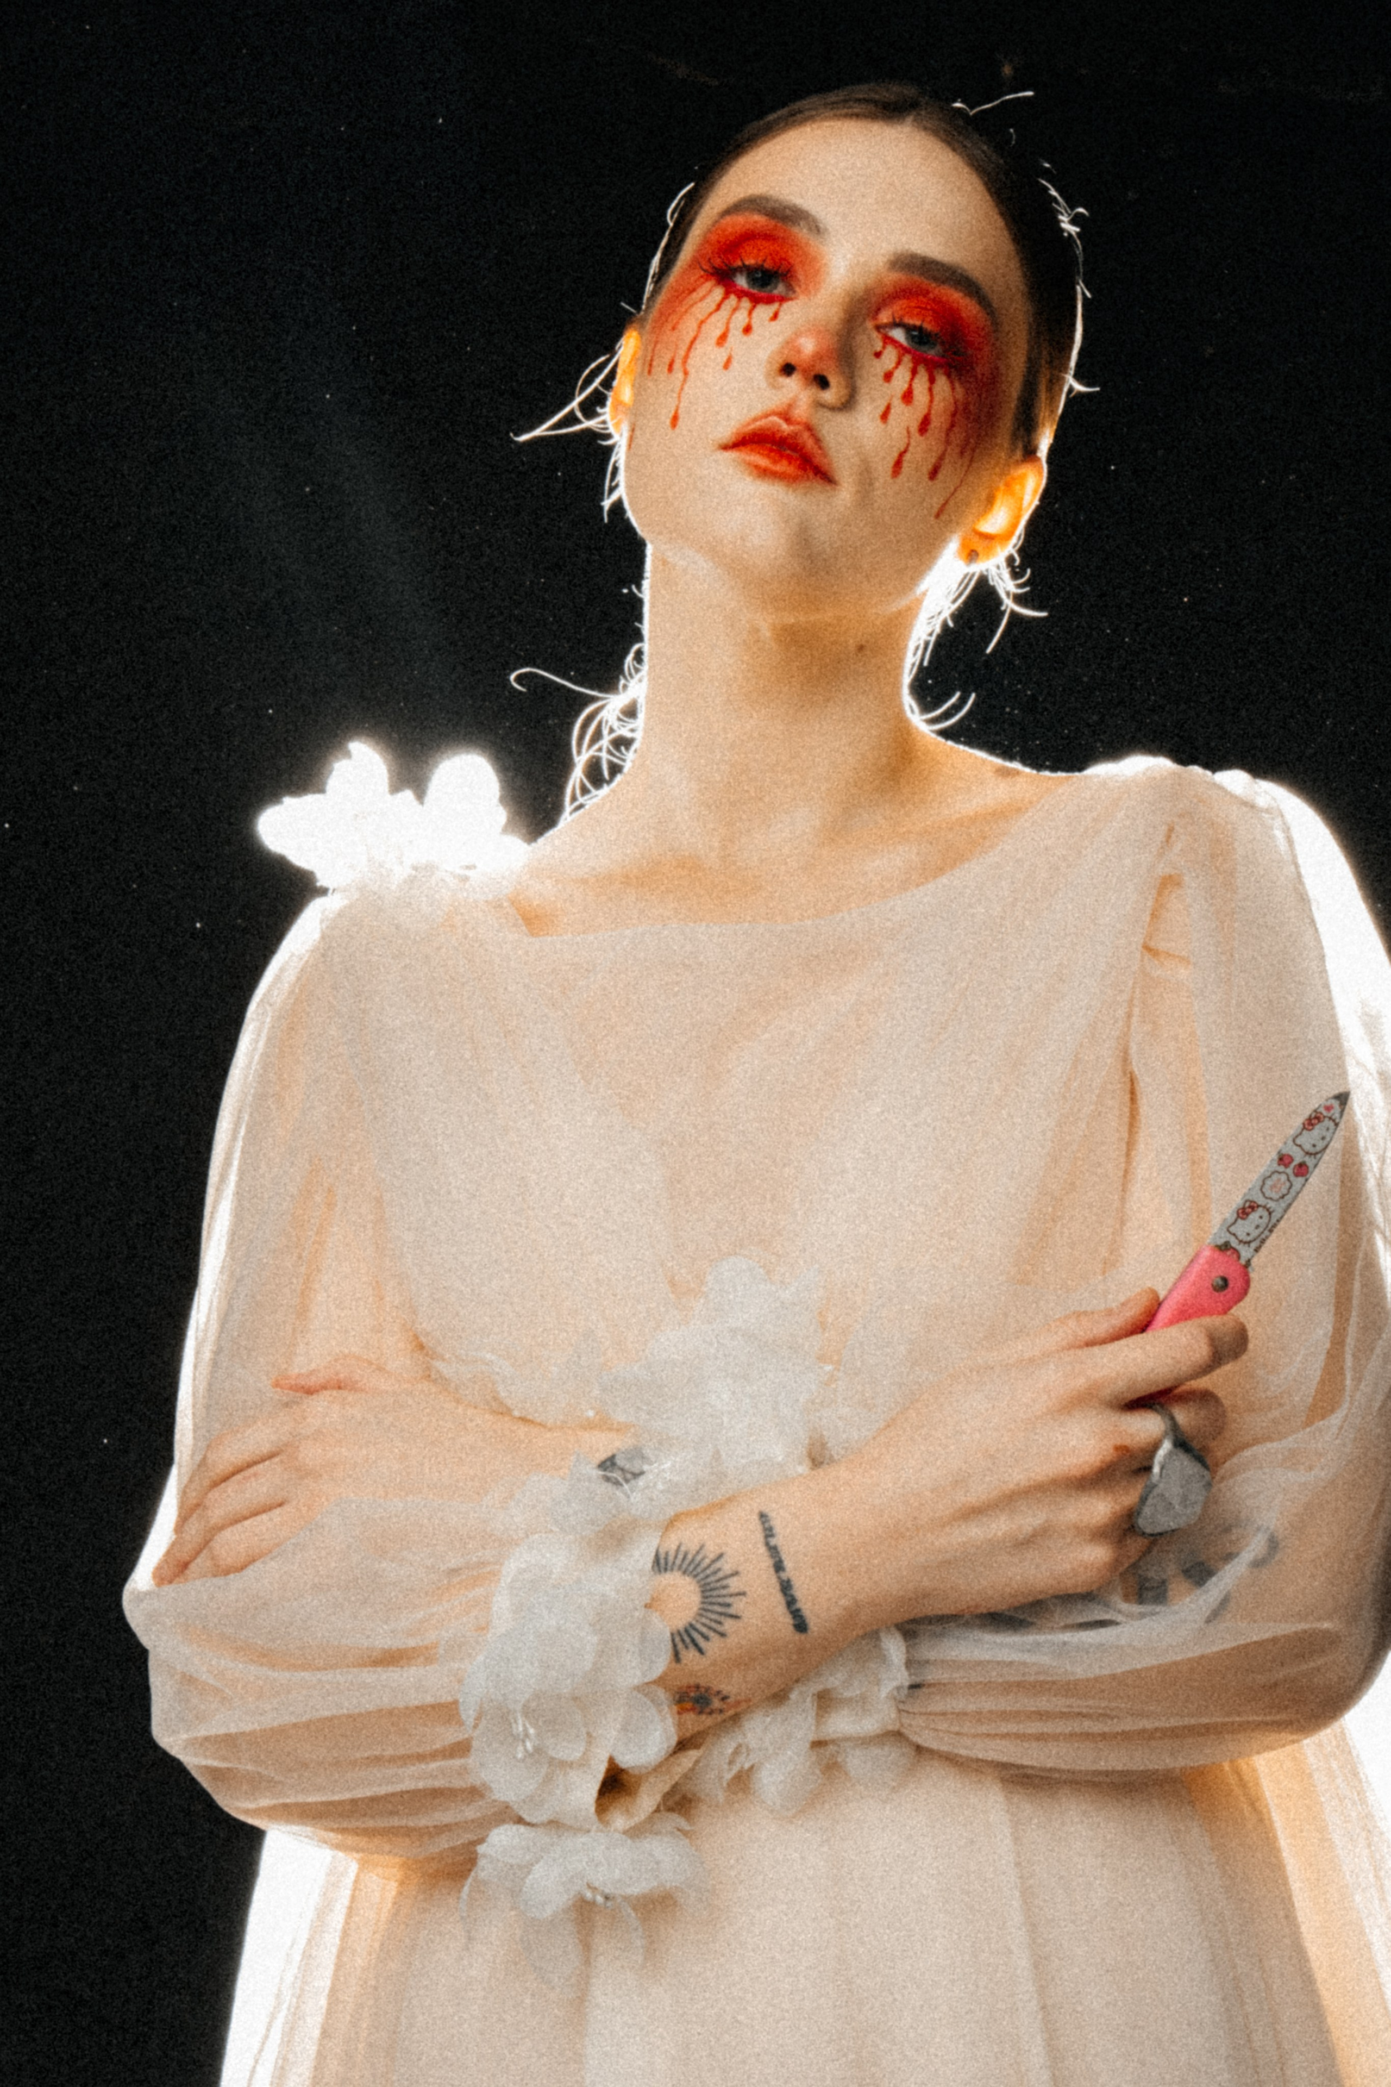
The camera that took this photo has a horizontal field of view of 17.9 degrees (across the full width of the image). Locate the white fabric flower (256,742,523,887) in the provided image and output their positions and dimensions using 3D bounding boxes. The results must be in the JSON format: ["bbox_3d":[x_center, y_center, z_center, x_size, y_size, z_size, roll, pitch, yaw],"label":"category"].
[{"bbox_3d":[-0.113,-0.084,1.630,0.100,0.056,0.080,-1,-12,6],"label":"white fabric flower"}]

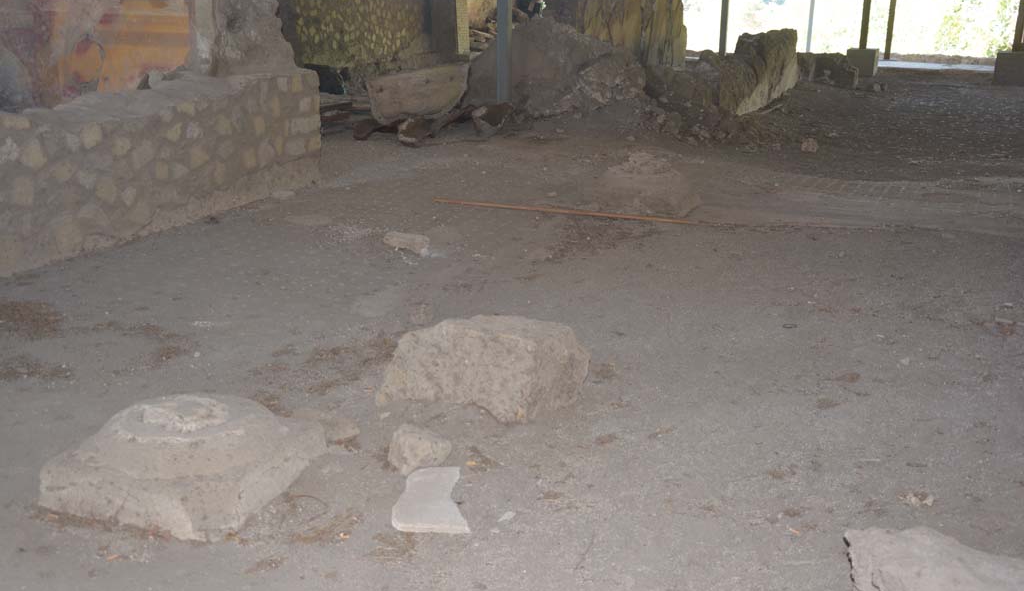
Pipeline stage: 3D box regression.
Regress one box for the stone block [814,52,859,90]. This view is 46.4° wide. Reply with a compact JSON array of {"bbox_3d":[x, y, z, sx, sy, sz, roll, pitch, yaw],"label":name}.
[{"bbox_3d":[4.959,-3.442,18.261,0.574,0.500,0.344,6,16,21],"label":"stone block"}]

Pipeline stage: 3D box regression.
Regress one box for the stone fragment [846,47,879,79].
[{"bbox_3d":[5.970,-3.961,20.318,0.456,0.469,0.456,6,16,21],"label":"stone fragment"}]

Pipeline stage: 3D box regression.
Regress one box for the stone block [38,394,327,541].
[{"bbox_3d":[-1.024,0.471,3.778,0.650,0.240,0.650,6,16,19],"label":"stone block"}]

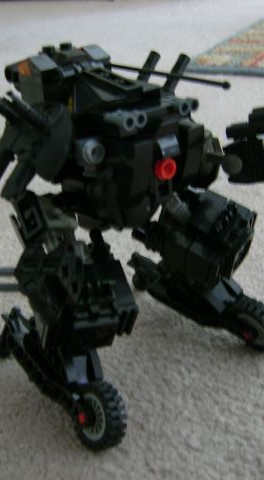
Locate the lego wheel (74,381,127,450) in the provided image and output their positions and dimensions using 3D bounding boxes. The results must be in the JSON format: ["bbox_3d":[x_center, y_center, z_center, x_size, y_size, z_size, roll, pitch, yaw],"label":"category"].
[{"bbox_3d":[-0.016,0.082,0.302,0.011,0.030,0.030,-2,22,-41],"label":"lego wheel"}]

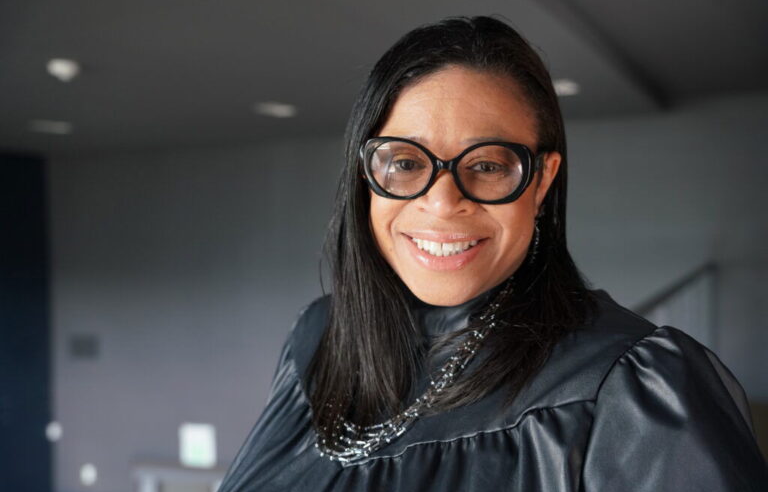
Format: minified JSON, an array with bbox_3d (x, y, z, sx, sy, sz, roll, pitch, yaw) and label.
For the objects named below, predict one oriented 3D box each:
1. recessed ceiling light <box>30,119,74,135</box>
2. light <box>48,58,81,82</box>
[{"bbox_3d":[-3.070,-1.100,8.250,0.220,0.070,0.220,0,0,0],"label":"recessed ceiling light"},{"bbox_3d":[-1.970,-1.085,5.500,0.190,0.080,0.190,0,0,0],"label":"light"}]

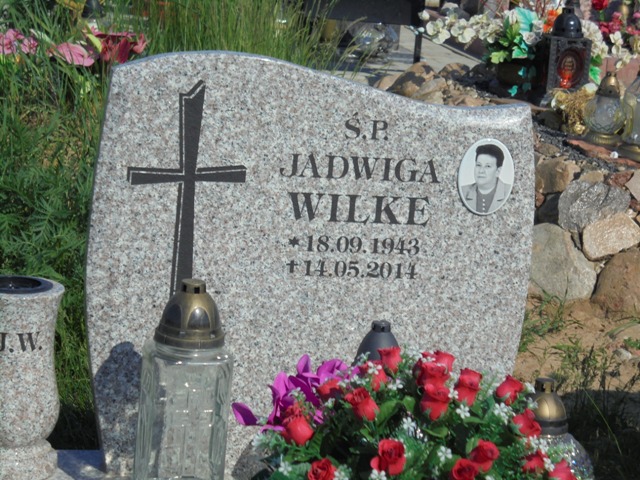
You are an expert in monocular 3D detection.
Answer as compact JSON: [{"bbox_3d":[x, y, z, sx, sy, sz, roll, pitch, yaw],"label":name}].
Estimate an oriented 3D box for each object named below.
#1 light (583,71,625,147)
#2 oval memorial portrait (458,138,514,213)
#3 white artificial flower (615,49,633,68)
[{"bbox_3d":[0.799,-0.368,4.850,0.117,0.203,0.117,4,12,-1],"label":"light"},{"bbox_3d":[0.258,-0.098,2.690,0.090,0.120,0.010,2,9,-13],"label":"oval memorial portrait"},{"bbox_3d":[0.891,-0.533,5.100,0.055,0.057,0.040,9,13,19],"label":"white artificial flower"}]

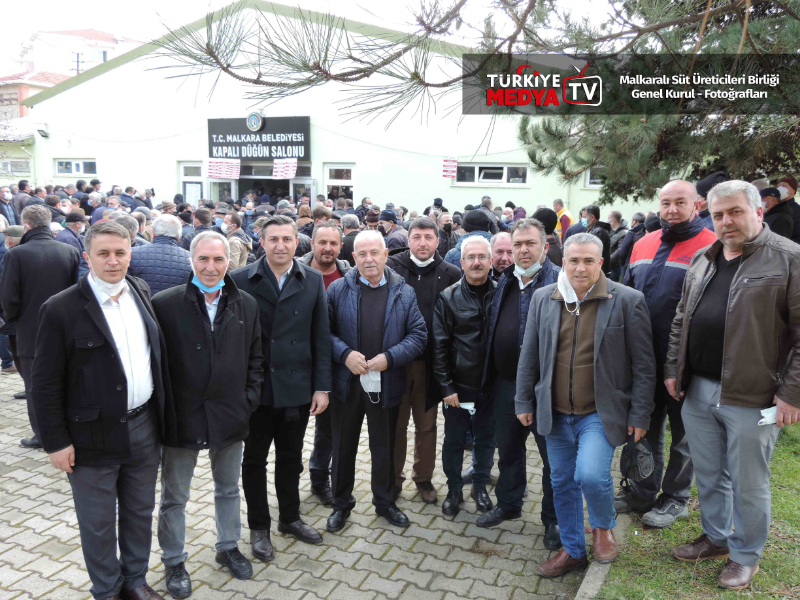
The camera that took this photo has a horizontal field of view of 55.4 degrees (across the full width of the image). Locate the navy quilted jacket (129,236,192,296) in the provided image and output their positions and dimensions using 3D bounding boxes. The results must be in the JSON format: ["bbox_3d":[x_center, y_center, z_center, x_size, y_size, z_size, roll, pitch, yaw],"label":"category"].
[{"bbox_3d":[-1.566,-0.043,5.070,0.580,0.760,0.350,2,10,3],"label":"navy quilted jacket"}]

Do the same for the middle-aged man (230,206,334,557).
[{"bbox_3d":[-0.618,0.448,3.911,0.530,1.764,0.380,-1,10,-11],"label":"middle-aged man"}]

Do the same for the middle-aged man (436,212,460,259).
[{"bbox_3d":[0.526,-0.156,8.943,0.520,1.720,0.320,-3,10,-20],"label":"middle-aged man"}]

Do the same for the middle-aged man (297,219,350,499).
[{"bbox_3d":[-0.444,0.381,4.736,0.520,1.725,0.340,0,10,-3],"label":"middle-aged man"}]

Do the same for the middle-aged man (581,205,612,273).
[{"bbox_3d":[1.939,-0.059,7.487,0.360,1.740,0.520,3,10,11],"label":"middle-aged man"}]

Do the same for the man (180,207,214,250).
[{"bbox_3d":[-2.030,-0.102,7.801,0.530,1.680,0.330,-2,10,-17],"label":"man"}]

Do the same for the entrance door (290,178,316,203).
[{"bbox_3d":[-2.493,-2.051,19.674,0.880,2.100,0.080,6,11,29],"label":"entrance door"}]

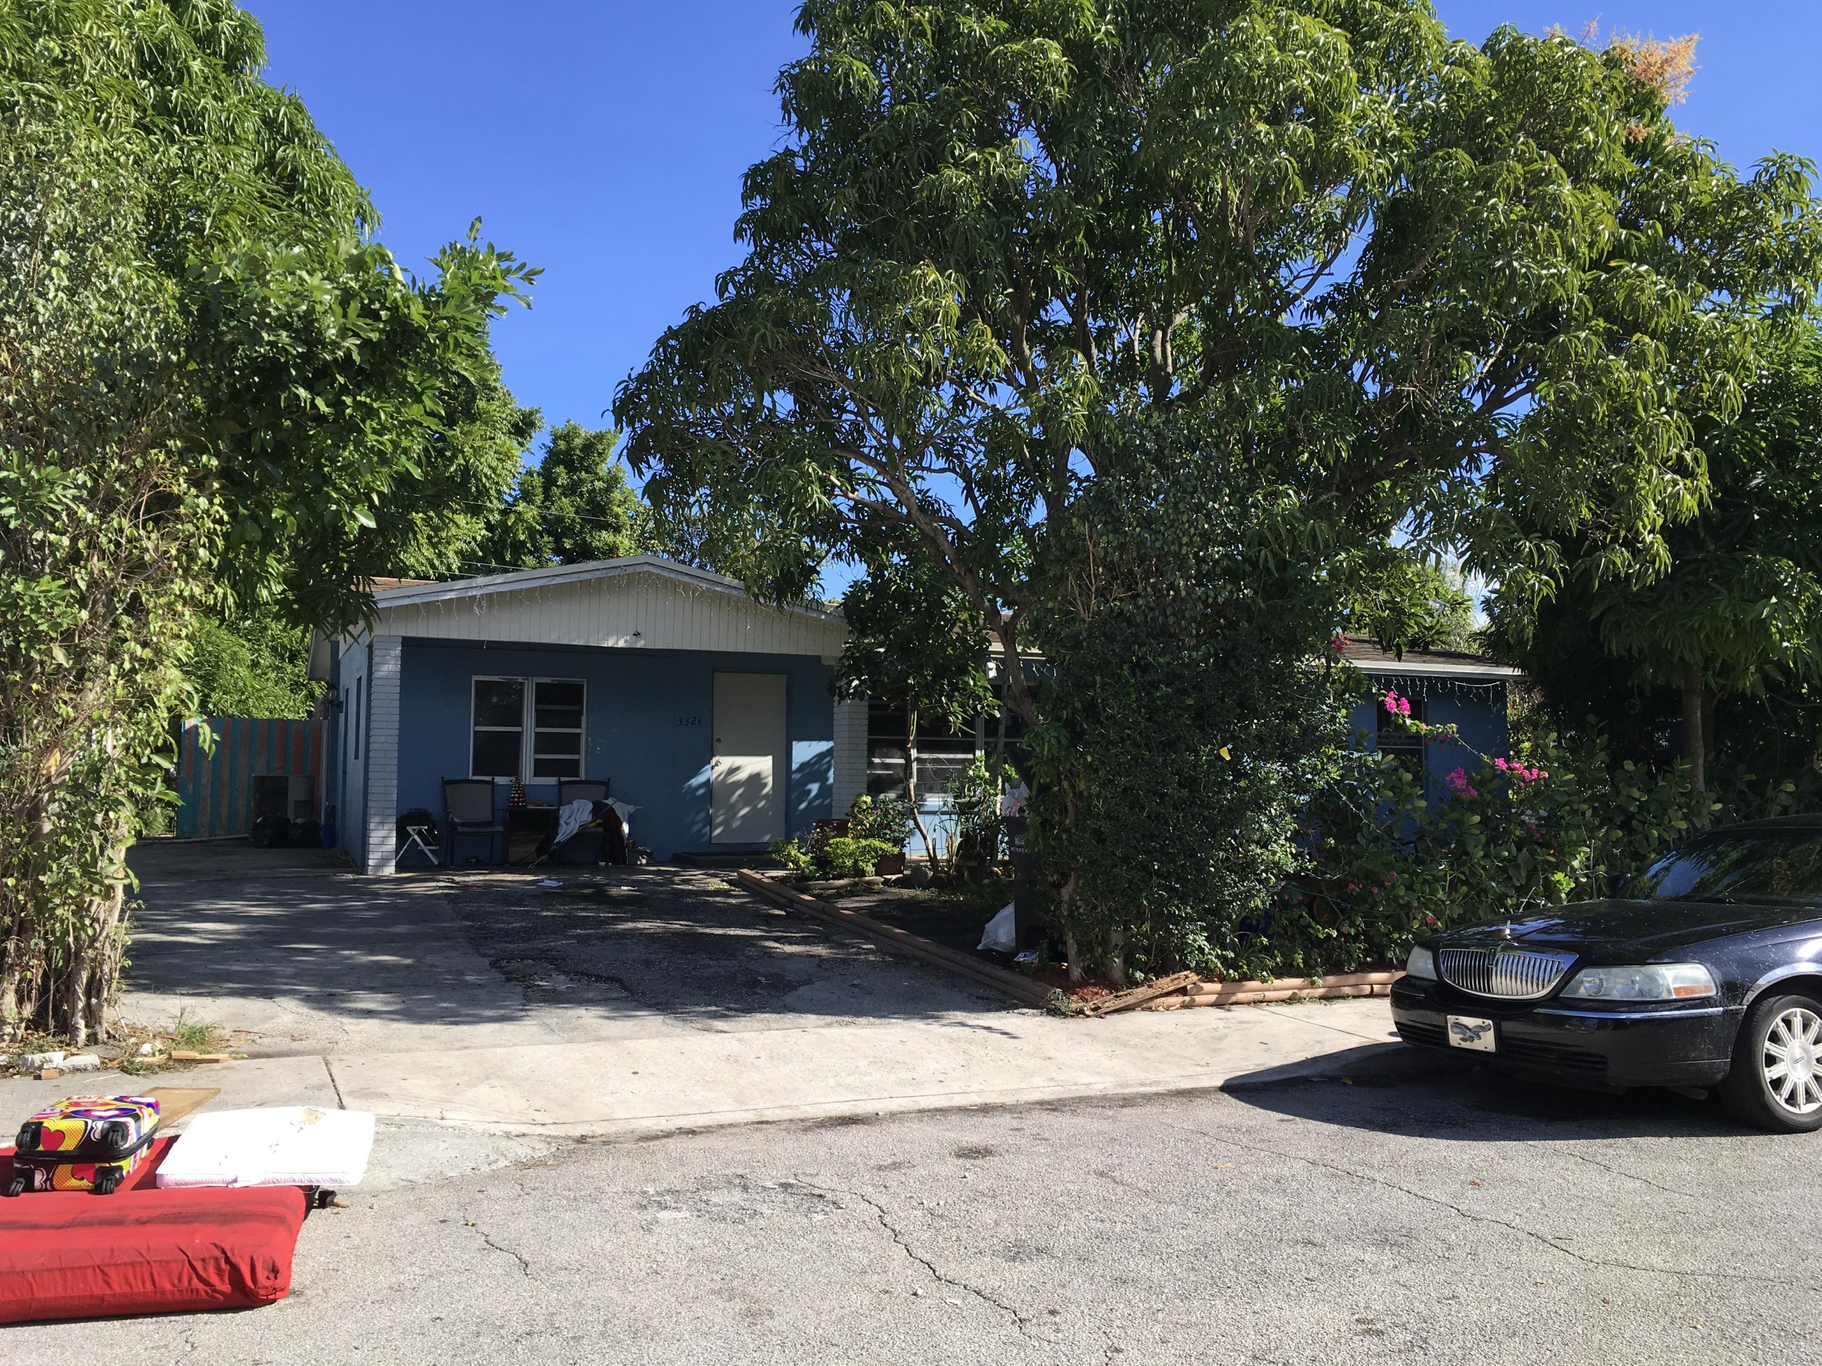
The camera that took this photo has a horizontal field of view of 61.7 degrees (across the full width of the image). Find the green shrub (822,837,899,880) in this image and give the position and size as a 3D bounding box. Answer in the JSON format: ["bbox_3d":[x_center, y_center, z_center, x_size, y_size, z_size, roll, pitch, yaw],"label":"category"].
[{"bbox_3d":[-0.517,1.744,15.200,0.780,0.440,0.680,1,-3,0],"label":"green shrub"}]

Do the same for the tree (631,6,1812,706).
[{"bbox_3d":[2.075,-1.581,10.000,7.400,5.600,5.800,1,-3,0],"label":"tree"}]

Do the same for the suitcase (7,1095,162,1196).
[{"bbox_3d":[-2.691,1.501,5.016,0.360,0.235,0.490,1,-3,-15],"label":"suitcase"}]

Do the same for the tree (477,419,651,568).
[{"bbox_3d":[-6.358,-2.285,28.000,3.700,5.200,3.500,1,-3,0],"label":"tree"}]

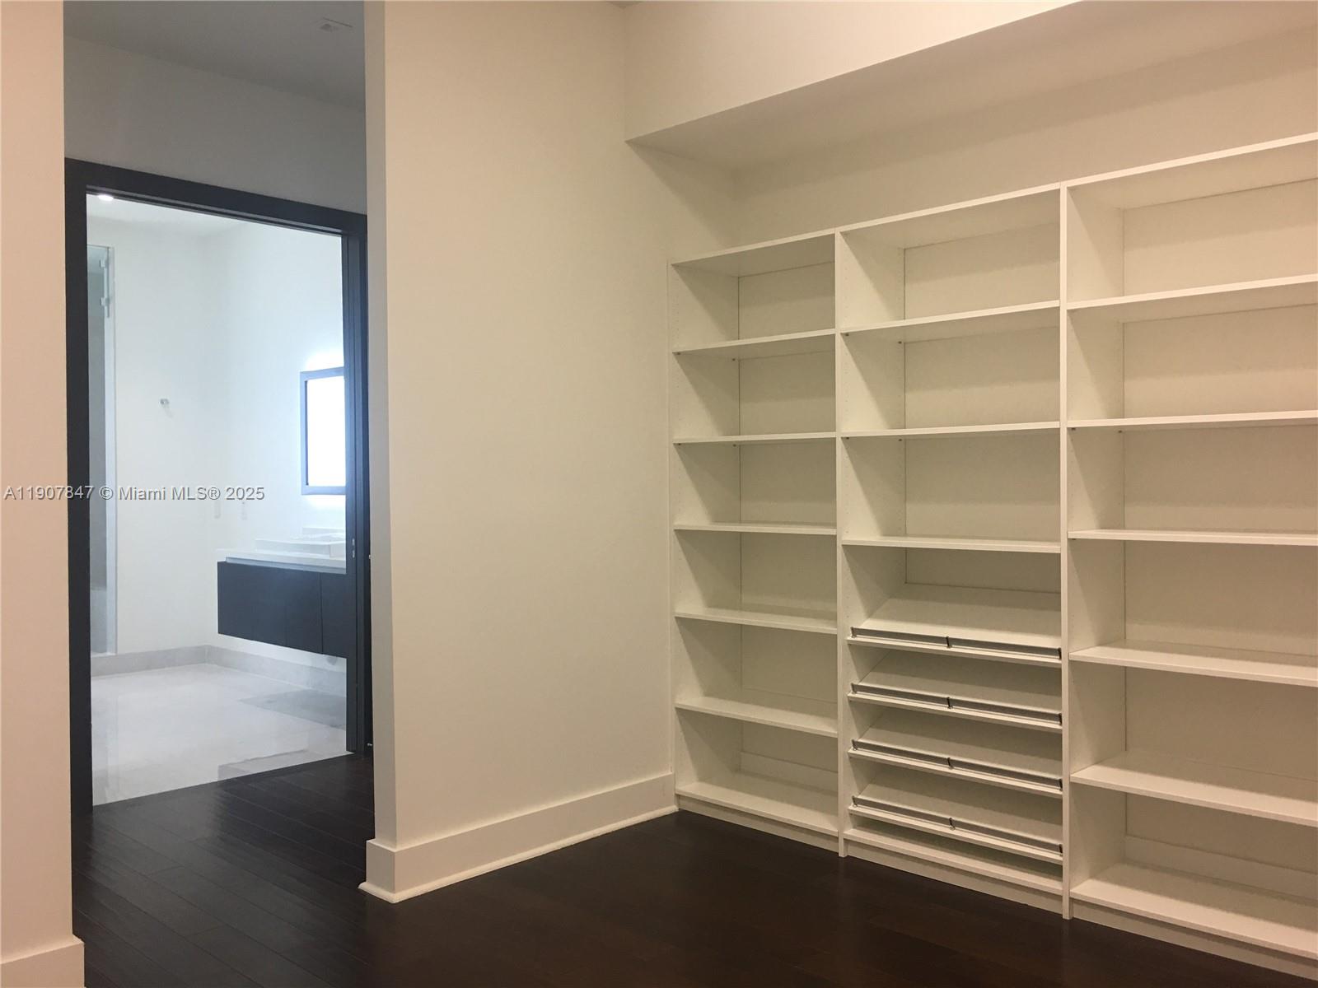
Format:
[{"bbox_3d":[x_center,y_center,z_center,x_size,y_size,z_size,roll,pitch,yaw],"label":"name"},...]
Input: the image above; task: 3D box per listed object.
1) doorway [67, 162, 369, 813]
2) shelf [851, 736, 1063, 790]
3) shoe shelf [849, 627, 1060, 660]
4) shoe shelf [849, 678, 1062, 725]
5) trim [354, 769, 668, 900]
[{"bbox_3d":[-1.851,-0.029,4.774,0.150,2.540,1.360,0,1,44],"label":"doorway"},{"bbox_3d":[1.023,0.804,3.593,0.760,0.075,0.350,0,19,44],"label":"shelf"},{"bbox_3d":[1.020,0.419,3.589,0.760,0.075,0.350,0,19,44],"label":"shoe shelf"},{"bbox_3d":[1.021,0.611,3.591,0.760,0.075,0.350,0,19,44],"label":"shoe shelf"},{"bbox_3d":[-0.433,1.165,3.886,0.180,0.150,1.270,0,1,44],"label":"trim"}]

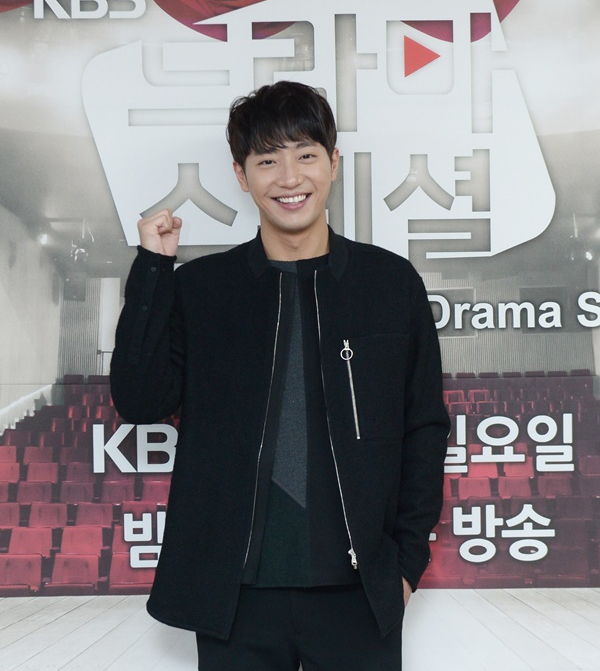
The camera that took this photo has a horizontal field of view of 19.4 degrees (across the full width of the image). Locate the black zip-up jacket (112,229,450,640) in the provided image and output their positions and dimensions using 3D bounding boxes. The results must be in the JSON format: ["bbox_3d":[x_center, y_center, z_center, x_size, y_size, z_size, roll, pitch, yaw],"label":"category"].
[{"bbox_3d":[-0.034,0.163,2.900,0.560,0.690,0.350,0,1,-3],"label":"black zip-up jacket"}]

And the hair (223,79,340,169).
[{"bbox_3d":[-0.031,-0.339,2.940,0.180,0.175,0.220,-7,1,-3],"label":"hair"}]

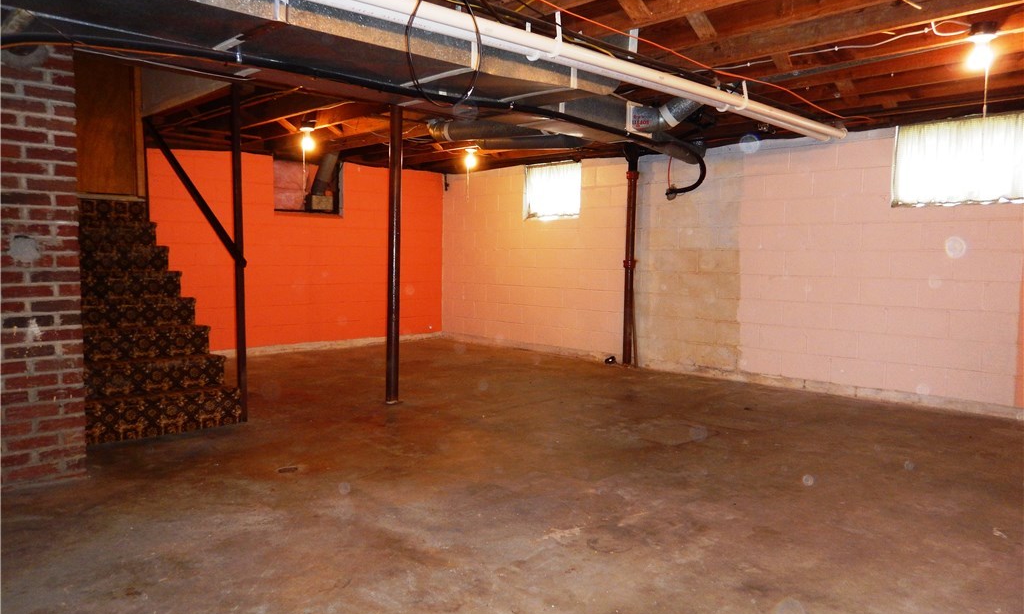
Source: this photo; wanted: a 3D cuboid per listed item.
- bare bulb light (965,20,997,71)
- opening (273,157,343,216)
[{"bbox_3d":[2.052,-1.132,3.103,0.125,0.215,0.125,-4,6,-45],"label":"bare bulb light"},{"bbox_3d":[-2.228,-1.282,7.676,0.810,0.610,0.200,-4,6,-45],"label":"opening"}]

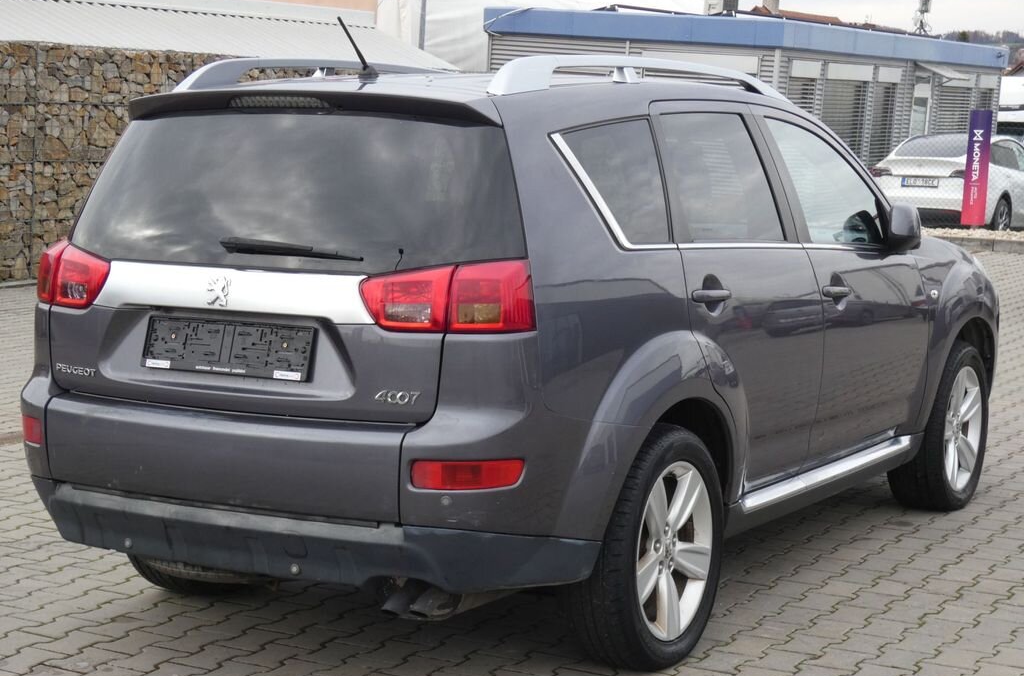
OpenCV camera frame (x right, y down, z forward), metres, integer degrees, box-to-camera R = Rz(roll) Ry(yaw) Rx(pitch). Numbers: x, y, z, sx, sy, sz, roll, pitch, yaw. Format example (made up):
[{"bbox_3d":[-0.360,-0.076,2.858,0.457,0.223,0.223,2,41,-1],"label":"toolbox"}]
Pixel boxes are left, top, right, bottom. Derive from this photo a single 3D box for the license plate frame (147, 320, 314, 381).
[{"bbox_3d":[-0.718,0.024,4.711,0.528,0.133,0.022,4,-8,30],"label":"license plate frame"}]

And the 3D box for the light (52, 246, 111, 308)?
[{"bbox_3d":[-1.151,-0.159,5.039,0.243,0.180,0.071,6,8,40],"label":"light"}]

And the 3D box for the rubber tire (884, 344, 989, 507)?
[{"bbox_3d":[1.705,0.336,7.475,0.225,0.700,0.700,4,7,30],"label":"rubber tire"}]

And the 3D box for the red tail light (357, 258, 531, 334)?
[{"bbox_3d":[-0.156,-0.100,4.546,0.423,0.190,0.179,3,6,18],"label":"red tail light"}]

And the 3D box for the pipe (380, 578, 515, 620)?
[{"bbox_3d":[-0.166,0.638,4.670,0.220,0.115,0.330,4,7,30],"label":"pipe"}]

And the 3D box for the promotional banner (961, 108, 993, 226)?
[{"bbox_3d":[5.819,-2.119,23.300,0.281,1.432,0.080,7,8,13],"label":"promotional banner"}]

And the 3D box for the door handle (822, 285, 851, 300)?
[{"bbox_3d":[1.041,-0.150,5.995,0.043,0.044,0.240,4,7,30],"label":"door handle"}]

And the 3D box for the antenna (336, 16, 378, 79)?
[{"bbox_3d":[-0.421,-0.797,5.125,0.042,0.163,0.193,4,7,30],"label":"antenna"}]

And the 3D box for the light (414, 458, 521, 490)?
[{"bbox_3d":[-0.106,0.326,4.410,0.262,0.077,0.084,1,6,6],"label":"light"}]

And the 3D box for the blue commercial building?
[{"bbox_3d":[4.705,-3.836,33.518,4.932,3.200,12.706,8,9,28],"label":"blue commercial building"}]

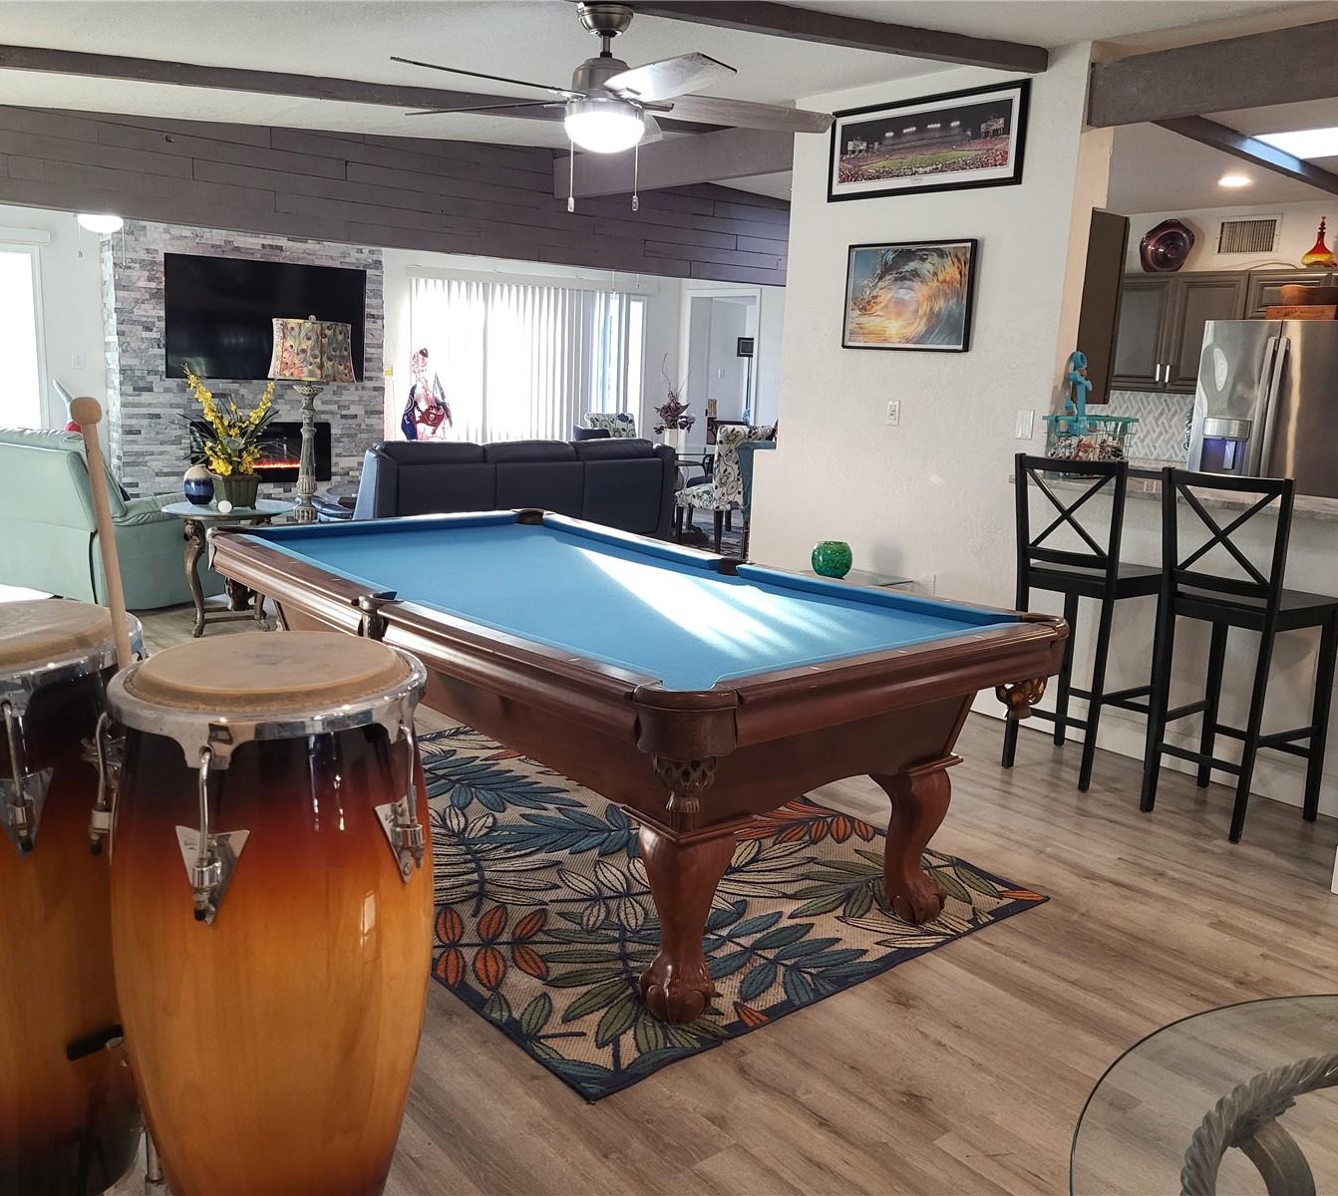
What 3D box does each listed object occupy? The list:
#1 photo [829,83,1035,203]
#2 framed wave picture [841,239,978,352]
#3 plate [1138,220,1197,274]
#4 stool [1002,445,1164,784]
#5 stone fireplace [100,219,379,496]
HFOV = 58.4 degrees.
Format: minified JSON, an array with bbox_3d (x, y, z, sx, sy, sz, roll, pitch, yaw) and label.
[{"bbox_3d":[1.060,-1.899,5.035,0.030,0.388,1.015,-7,14,-39],"label":"photo"},{"bbox_3d":[1.024,-1.299,5.165,0.030,0.448,0.670,-7,14,-39],"label":"framed wave picture"},{"bbox_3d":[3.277,-2.301,7.880,0.090,0.360,0.360,-7,14,-40],"label":"plate"},{"bbox_3d":[1.492,0.075,4.300,0.480,1.120,0.430,-7,14,-39],"label":"stool"},{"bbox_3d":[-3.233,-1.776,9.256,2.071,2.420,0.350,-7,14,-39],"label":"stone fireplace"}]

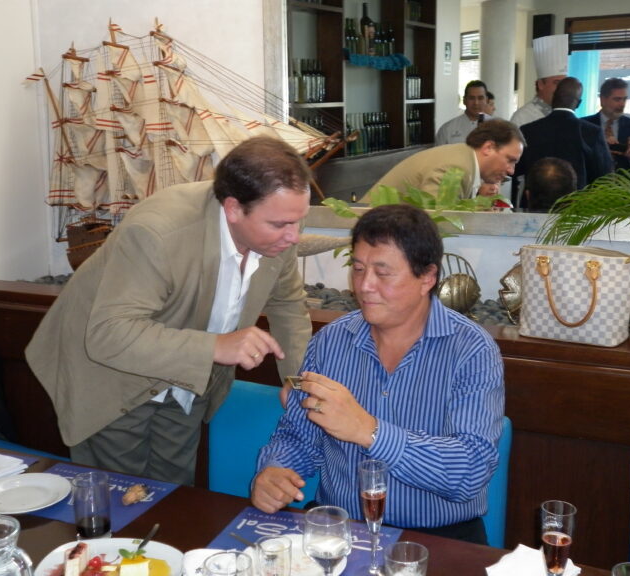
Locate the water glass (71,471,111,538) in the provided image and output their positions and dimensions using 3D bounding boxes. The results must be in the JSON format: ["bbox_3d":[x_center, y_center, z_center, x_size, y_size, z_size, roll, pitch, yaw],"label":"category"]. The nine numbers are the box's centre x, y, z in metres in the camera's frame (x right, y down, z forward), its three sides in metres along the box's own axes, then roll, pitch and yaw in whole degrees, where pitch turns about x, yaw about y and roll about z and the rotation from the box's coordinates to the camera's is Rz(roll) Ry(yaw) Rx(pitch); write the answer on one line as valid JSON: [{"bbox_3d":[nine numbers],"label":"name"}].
[{"bbox_3d":[-0.466,0.460,1.813,0.076,0.125,0.076,-1,13,0],"label":"water glass"}]

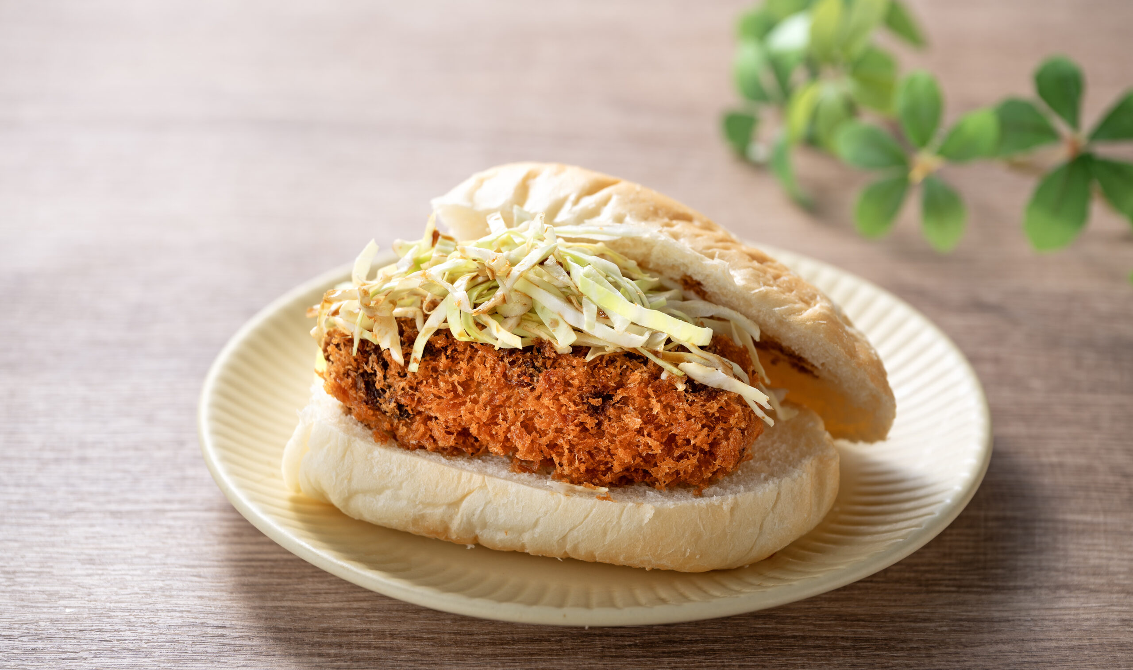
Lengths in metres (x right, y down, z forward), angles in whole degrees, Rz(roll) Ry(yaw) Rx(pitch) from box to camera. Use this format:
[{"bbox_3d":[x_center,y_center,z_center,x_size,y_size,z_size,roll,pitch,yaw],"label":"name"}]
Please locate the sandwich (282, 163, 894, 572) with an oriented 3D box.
[{"bbox_3d":[0.009,0.003,0.952,0.146,0.076,0.088,8,30,13],"label":"sandwich"}]

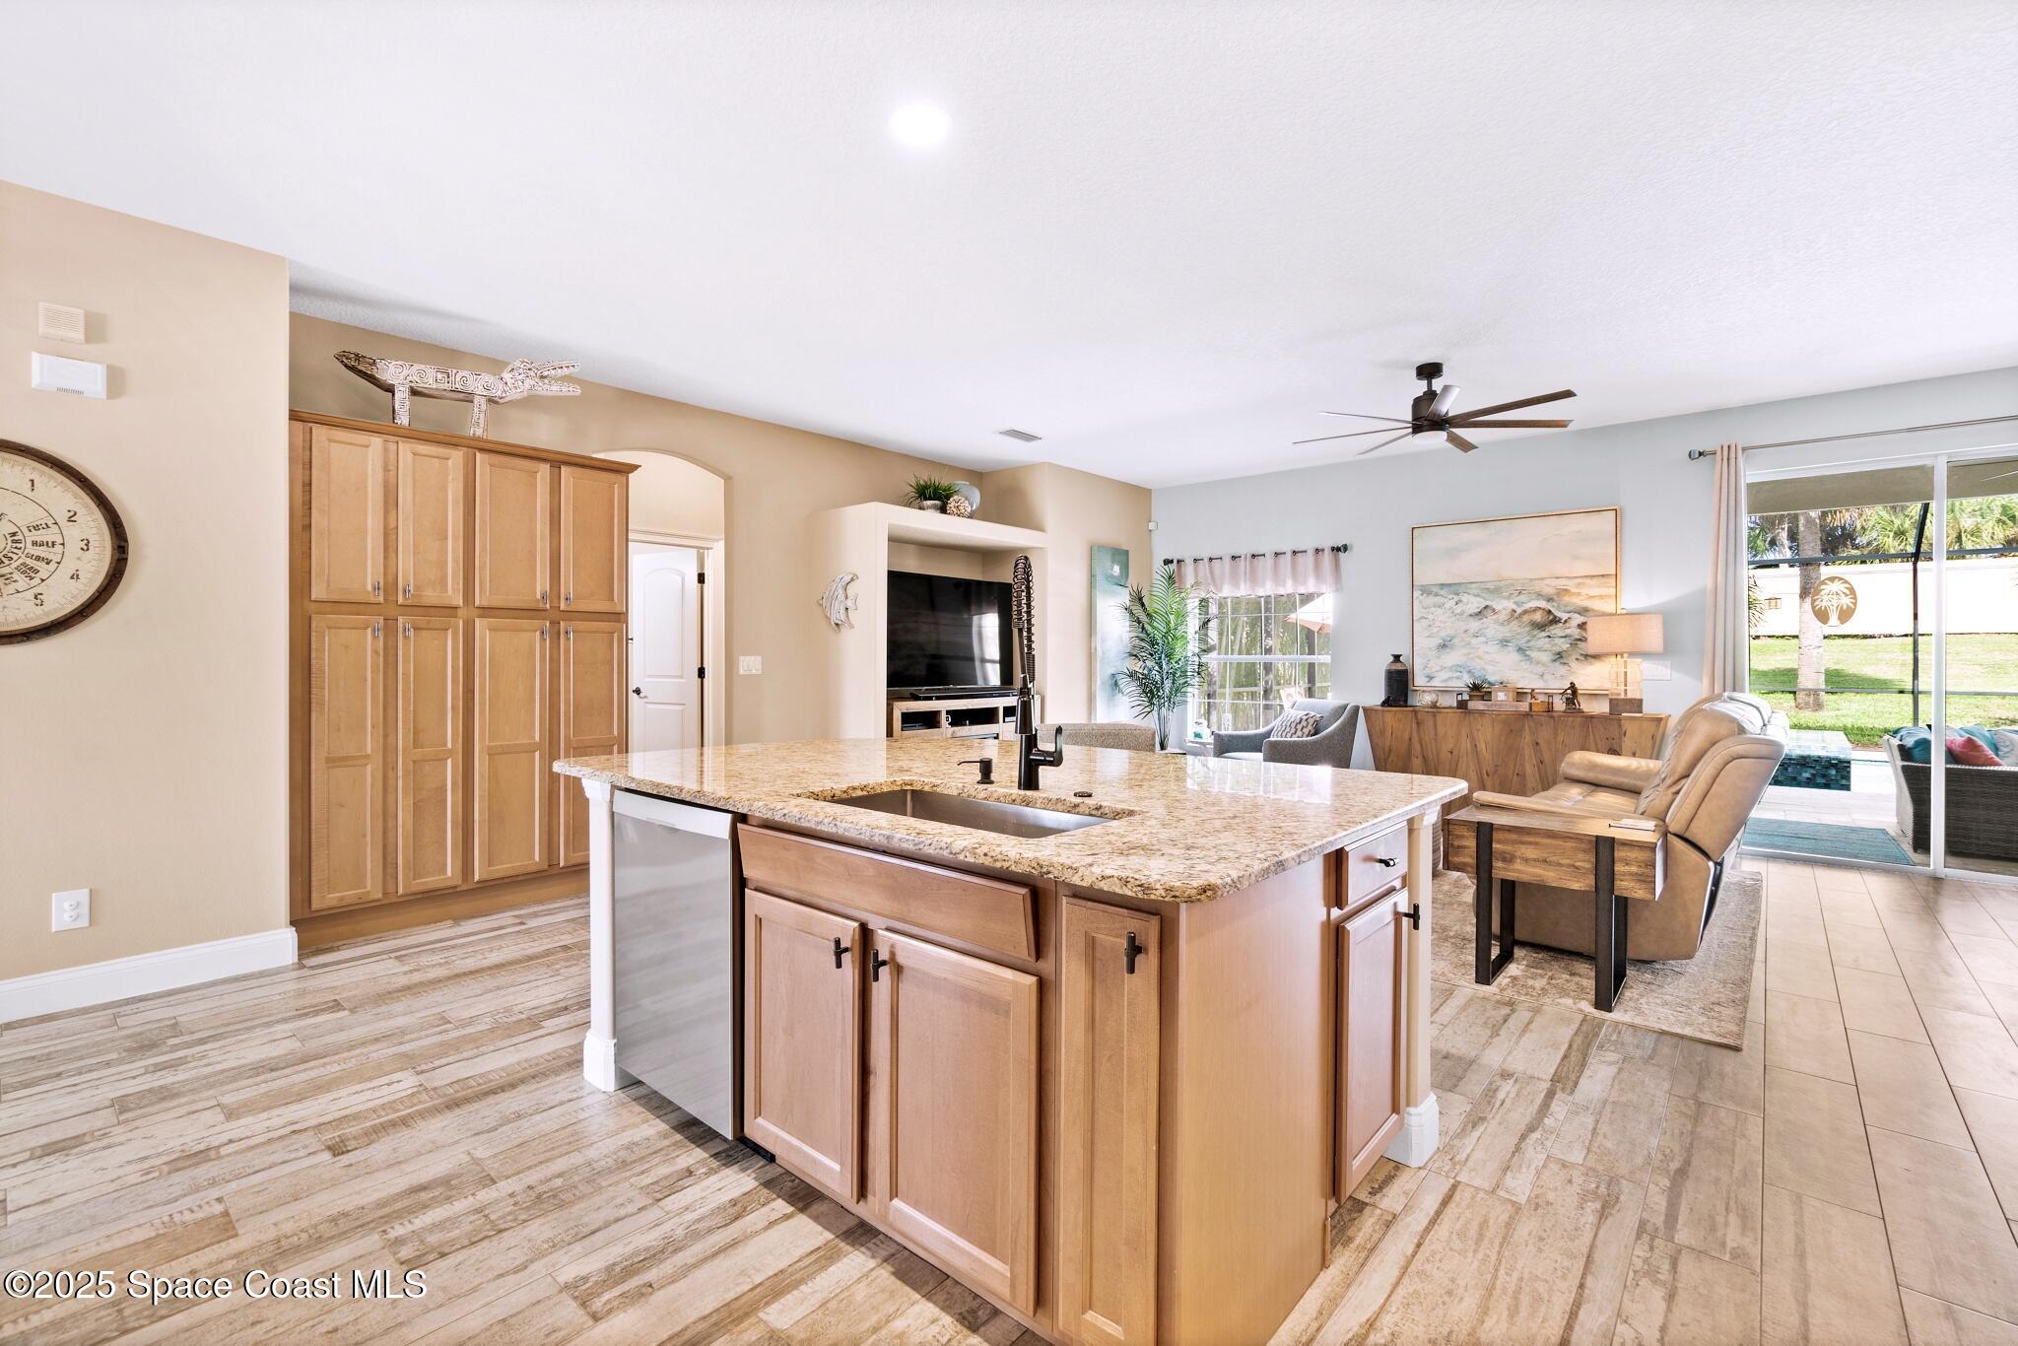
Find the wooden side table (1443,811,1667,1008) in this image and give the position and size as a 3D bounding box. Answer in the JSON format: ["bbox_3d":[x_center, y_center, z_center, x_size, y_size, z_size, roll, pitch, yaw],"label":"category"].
[{"bbox_3d":[2.113,0.884,3.267,0.670,0.624,0.440,1,2,41],"label":"wooden side table"}]

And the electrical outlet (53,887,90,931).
[{"bbox_3d":[-3.237,0.822,2.905,0.012,0.131,0.087,2,2,42],"label":"electrical outlet"}]

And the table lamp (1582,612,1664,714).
[{"bbox_3d":[3.863,-0.070,5.270,0.390,0.660,0.260,2,2,42],"label":"table lamp"}]

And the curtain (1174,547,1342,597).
[{"bbox_3d":[2.098,-0.849,7.262,1.530,0.370,0.090,1,2,41],"label":"curtain"}]

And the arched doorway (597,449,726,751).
[{"bbox_3d":[-2.144,-0.111,5.227,0.140,2.495,0.910,1,2,42],"label":"arched doorway"}]

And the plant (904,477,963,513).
[{"bbox_3d":[-0.557,-1.281,6.136,0.380,0.310,0.380,0,1,0],"label":"plant"}]

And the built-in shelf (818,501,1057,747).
[{"bbox_3d":[-0.544,0.001,6.360,0.720,2.240,1.800,1,2,42],"label":"built-in shelf"}]

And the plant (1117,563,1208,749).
[{"bbox_3d":[1.349,0.065,7.273,0.770,2.010,0.770,0,1,0],"label":"plant"}]

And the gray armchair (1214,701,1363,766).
[{"bbox_3d":[2.116,0.687,6.509,0.790,0.890,0.740,0,1,-11],"label":"gray armchair"}]

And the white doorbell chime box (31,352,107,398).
[{"bbox_3d":[-3.283,-1.032,2.941,0.050,0.123,0.173,1,1,42],"label":"white doorbell chime box"}]

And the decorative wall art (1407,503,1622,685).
[{"bbox_3d":[3.506,-0.474,5.900,1.280,1.220,0.050,2,2,42],"label":"decorative wall art"}]

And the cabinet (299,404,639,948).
[{"bbox_3d":[-2.665,0.036,4.115,0.610,2.240,1.420,1,2,42],"label":"cabinet"}]

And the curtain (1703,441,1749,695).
[{"bbox_3d":[4.333,-0.118,5.073,0.230,2.510,0.120,2,2,42],"label":"curtain"}]

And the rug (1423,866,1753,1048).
[{"bbox_3d":[2.494,1.165,4.665,2.460,0.014,3.080,1,2,43],"label":"rug"}]

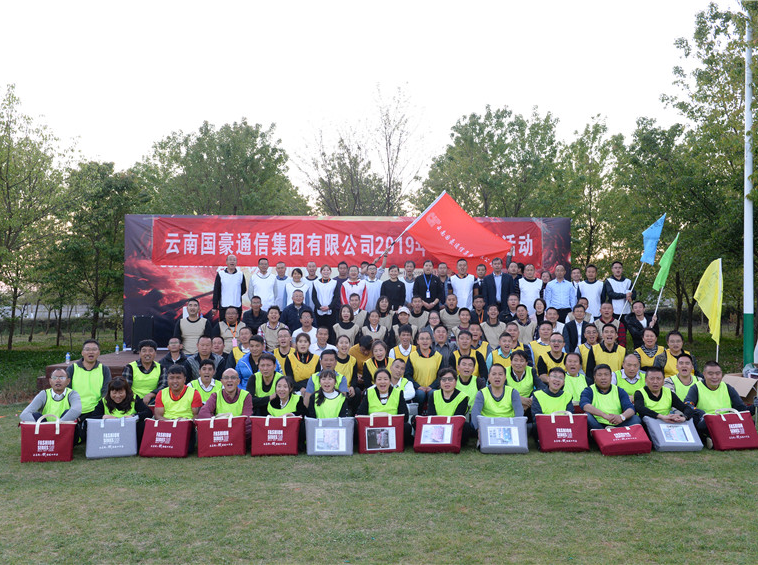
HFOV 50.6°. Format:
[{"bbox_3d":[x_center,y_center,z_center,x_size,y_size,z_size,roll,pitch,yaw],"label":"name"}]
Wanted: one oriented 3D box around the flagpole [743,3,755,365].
[{"bbox_3d":[6.450,-1.500,14.000,0.180,6.800,0.180,0,-1,0],"label":"flagpole"}]

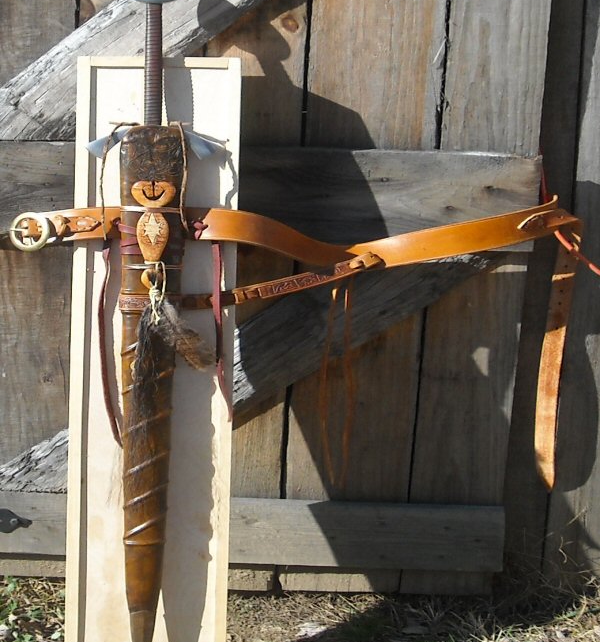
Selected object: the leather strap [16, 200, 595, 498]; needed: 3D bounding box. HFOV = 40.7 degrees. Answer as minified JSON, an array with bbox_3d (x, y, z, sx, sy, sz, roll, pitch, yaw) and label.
[{"bbox_3d":[-0.003,0.030,1.115,0.785,0.405,0.120,2,7,0],"label":"leather strap"}]

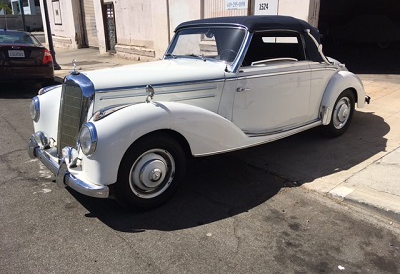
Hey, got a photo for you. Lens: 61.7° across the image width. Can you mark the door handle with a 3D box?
[{"bbox_3d":[0.412,-0.450,3.176,0.175,0.040,0.050,-16,23,-37],"label":"door handle"}]

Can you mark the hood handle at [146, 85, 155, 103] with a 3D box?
[{"bbox_3d":[-0.393,-0.332,2.625,0.060,0.138,0.080,-16,23,-37],"label":"hood handle"}]

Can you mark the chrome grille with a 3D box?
[{"bbox_3d":[-1.094,-0.160,2.946,0.150,0.770,0.500,-4,15,-40],"label":"chrome grille"}]

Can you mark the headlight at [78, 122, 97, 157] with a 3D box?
[{"bbox_3d":[-0.776,0.019,2.374,0.085,0.238,0.235,-16,23,-37],"label":"headlight"}]

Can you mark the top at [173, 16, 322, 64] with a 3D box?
[{"bbox_3d":[0.640,-1.204,4.126,1.550,0.550,1.300,-16,23,-37],"label":"top"}]

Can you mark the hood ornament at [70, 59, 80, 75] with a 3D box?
[{"bbox_3d":[-1.063,-0.587,2.843,0.070,0.130,0.075,-16,23,-37],"label":"hood ornament"}]

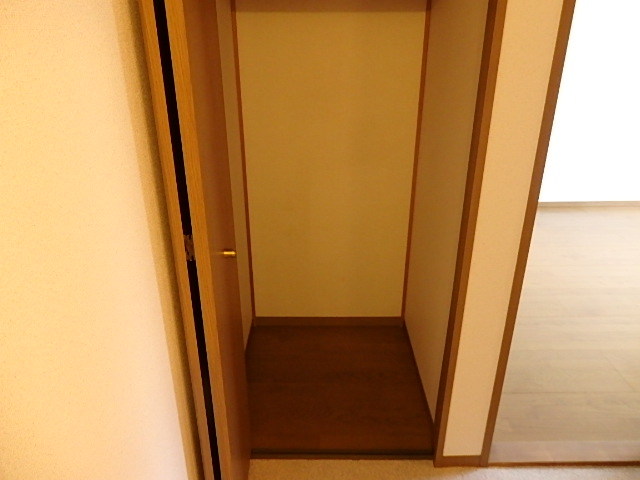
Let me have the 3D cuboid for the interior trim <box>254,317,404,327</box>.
[{"bbox_3d":[0.044,0.423,2.422,0.784,0.055,0.018,0,23,0],"label":"interior trim"}]

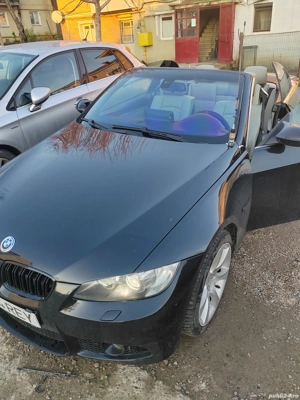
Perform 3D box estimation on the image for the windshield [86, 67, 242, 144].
[{"bbox_3d":[0.106,-0.787,2.519,1.360,0.160,0.826,14,64,27],"label":"windshield"}]

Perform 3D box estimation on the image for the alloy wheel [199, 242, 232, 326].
[{"bbox_3d":[0.319,0.472,1.853,0.190,0.490,0.490,14,32,27],"label":"alloy wheel"}]

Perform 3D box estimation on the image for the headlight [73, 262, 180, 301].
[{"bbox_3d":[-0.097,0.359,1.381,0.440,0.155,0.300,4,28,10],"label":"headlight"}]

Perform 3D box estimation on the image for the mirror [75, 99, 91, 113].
[{"bbox_3d":[-0.627,-0.892,2.994,0.220,0.155,0.150,14,32,27],"label":"mirror"}]

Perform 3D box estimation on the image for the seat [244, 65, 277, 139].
[{"bbox_3d":[1.141,-0.976,3.451,0.540,0.950,0.720,14,32,27],"label":"seat"}]

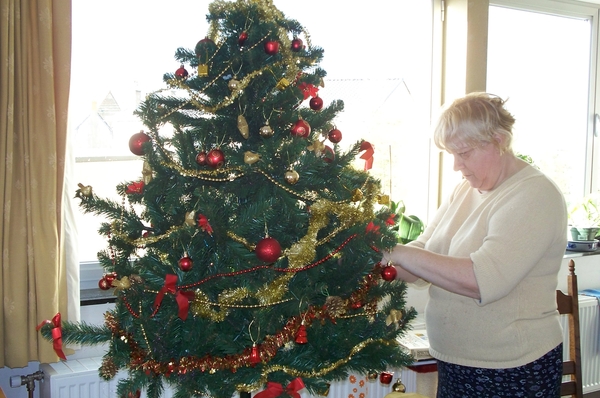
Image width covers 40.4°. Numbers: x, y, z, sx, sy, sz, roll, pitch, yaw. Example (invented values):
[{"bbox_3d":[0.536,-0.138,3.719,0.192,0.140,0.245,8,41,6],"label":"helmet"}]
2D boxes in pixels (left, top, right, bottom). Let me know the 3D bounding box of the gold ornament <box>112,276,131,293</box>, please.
[{"bbox_3d":[-0.456,0.218,2.080,0.047,0.042,0.028,1,4,11],"label":"gold ornament"}]

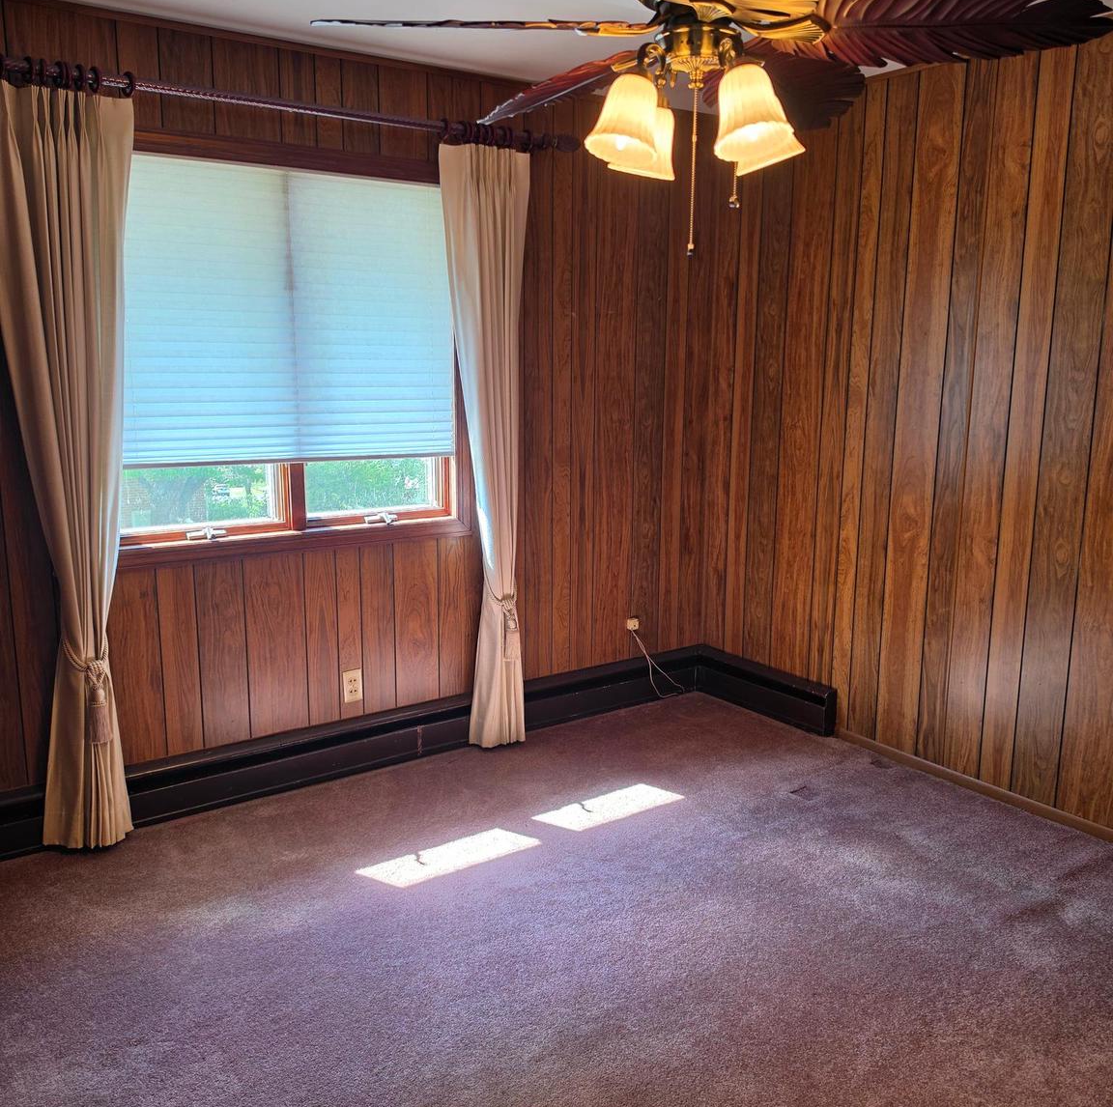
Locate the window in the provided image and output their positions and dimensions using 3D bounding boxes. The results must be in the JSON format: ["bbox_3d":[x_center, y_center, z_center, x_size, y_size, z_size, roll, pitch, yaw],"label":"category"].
[{"bbox_3d":[-0.891,-0.656,3.281,1.200,1.190,0.100,-7,12,-33],"label":"window"}]

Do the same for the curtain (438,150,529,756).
[{"bbox_3d":[-0.240,-0.339,3.589,0.330,2.150,0.130,-7,12,-33],"label":"curtain"}]

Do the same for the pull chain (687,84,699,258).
[{"bbox_3d":[0.256,-0.710,1.833,0.014,0.307,0.014,-7,12,-33],"label":"pull chain"}]

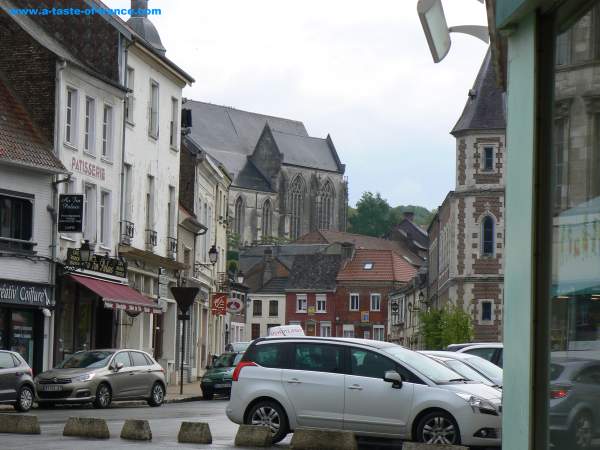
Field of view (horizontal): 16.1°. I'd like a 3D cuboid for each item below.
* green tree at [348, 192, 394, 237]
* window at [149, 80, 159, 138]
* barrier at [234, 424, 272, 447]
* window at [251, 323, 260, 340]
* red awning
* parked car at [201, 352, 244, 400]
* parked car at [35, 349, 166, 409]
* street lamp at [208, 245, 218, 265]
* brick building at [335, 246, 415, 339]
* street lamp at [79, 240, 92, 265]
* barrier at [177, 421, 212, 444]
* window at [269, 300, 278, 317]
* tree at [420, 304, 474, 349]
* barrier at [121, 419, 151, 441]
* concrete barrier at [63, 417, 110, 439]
[{"bbox_3d":[10.896,-0.227,320.000,6.500,9.000,6.500,1,-4,0],"label":"green tree"},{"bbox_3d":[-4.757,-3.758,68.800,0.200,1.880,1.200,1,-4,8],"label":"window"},{"bbox_3d":[-0.673,3.076,30.800,0.500,0.320,0.300,0,-4,21],"label":"barrier"},{"bbox_3d":[-4.443,10.879,214.000,0.900,1.950,0.150,0,-4,15],"label":"window"},{"bbox_3d":[-5.729,2.227,66.185,1.080,1.000,5.600,0,-5,13],"label":"red awning"},{"bbox_3d":[-1.723,4.577,64.097,1.620,1.410,3.700,0,-5,17],"label":"parked car"},{"bbox_3d":[-5.010,3.840,53.300,1.790,1.490,4.330,-1,-5,26],"label":"parked car"},{"bbox_3d":[-3.150,1.074,77.000,0.360,0.750,0.360,1,-4,6],"label":"street lamp"},{"bbox_3d":[6.871,7.178,199.035,5.900,9.500,7.500,0,-5,14],"label":"brick building"},{"bbox_3d":[-6.492,0.832,64.000,0.360,0.720,0.360,0,-5,13],"label":"street lamp"},{"bbox_3d":[-1.552,3.089,31.400,0.470,0.320,0.300,0,-4,21],"label":"barrier"},{"bbox_3d":[-2.438,7.771,196.800,0.900,1.500,0.200,0,-5,14],"label":"window"},{"bbox_3d":[7.673,6.164,110.000,2.800,4.100,2.800,1,-5,0],"label":"tree"},{"bbox_3d":[-2.465,3.134,32.457,0.430,0.310,0.470,0,-5,12],"label":"barrier"},{"bbox_3d":[-3.324,3.165,33.000,0.690,0.310,0.300,0,-4,22],"label":"concrete barrier"}]

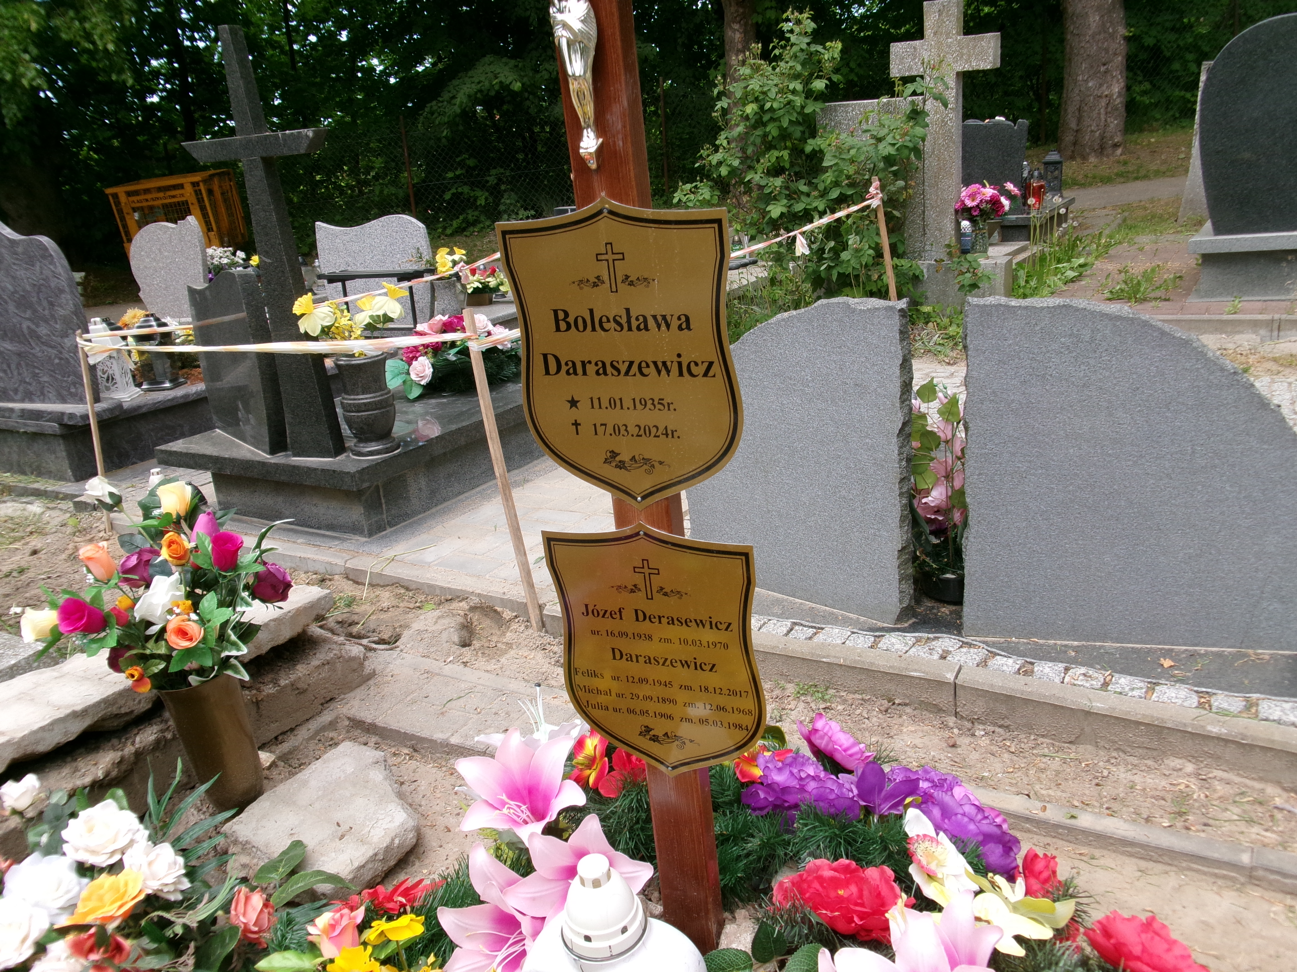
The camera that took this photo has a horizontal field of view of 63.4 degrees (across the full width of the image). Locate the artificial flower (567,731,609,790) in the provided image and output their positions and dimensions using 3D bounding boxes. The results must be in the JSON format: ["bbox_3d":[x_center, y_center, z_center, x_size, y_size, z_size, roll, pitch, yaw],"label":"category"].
[{"bbox_3d":[-0.089,0.402,1.540,0.070,0.085,0.050,1,4,19],"label":"artificial flower"}]

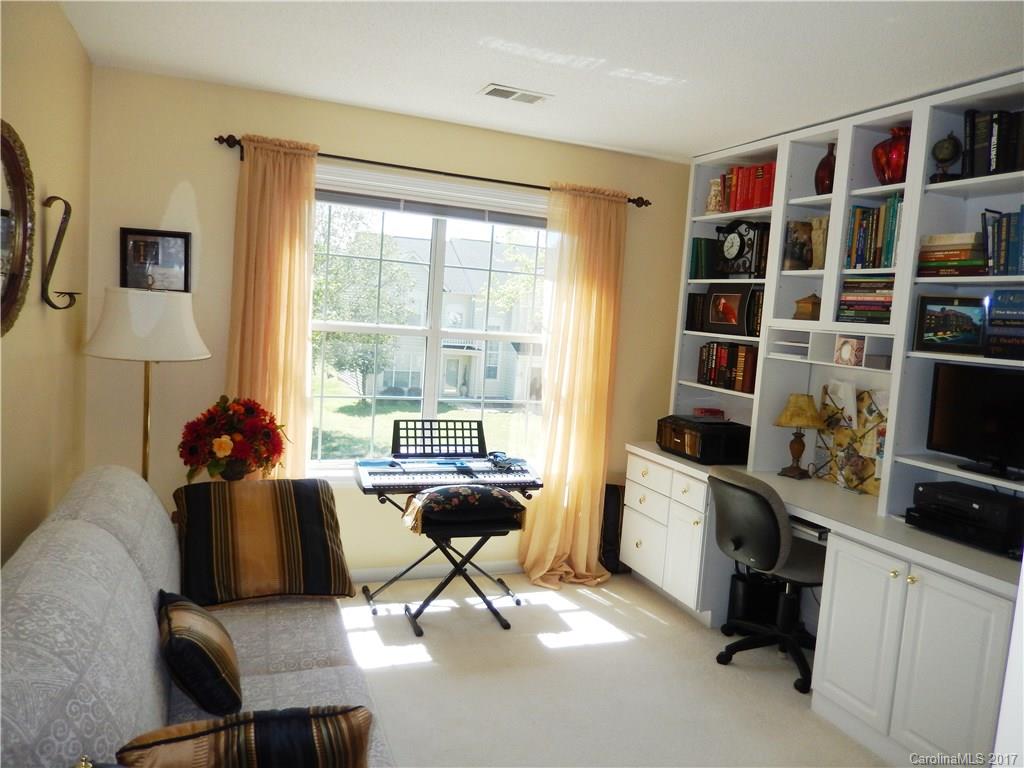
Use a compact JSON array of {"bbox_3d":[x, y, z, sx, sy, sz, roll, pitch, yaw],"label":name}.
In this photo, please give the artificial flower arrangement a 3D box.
[{"bbox_3d":[-1.171,0.266,3.109,0.410,0.420,0.380,1,6,-23],"label":"artificial flower arrangement"}]

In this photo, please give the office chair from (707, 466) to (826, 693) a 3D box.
[{"bbox_3d":[1.220,0.833,3.311,0.600,0.850,0.580,0,6,-32],"label":"office chair"}]

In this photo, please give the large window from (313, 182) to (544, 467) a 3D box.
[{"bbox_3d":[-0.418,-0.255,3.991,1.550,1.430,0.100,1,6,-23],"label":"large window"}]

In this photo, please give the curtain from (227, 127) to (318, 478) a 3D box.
[{"bbox_3d":[-1.173,-0.031,3.530,0.420,2.180,0.200,1,6,-23],"label":"curtain"}]

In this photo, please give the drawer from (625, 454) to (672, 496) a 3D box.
[{"bbox_3d":[0.922,0.504,4.119,0.400,0.150,0.430,1,6,-23],"label":"drawer"}]

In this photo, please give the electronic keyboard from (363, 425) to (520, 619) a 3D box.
[{"bbox_3d":[-0.317,0.660,3.806,0.960,0.900,0.430,1,6,-23],"label":"electronic keyboard"}]

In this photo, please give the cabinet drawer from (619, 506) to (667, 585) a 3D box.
[{"bbox_3d":[0.898,0.893,4.156,0.400,0.335,0.430,1,6,-23],"label":"cabinet drawer"}]

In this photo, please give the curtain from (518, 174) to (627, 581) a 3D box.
[{"bbox_3d":[0.368,0.022,4.133,0.600,2.190,0.240,1,6,-23],"label":"curtain"}]

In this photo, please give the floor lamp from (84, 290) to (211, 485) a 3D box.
[{"bbox_3d":[-1.516,0.353,3.074,0.465,1.510,0.465,1,6,-23],"label":"floor lamp"}]

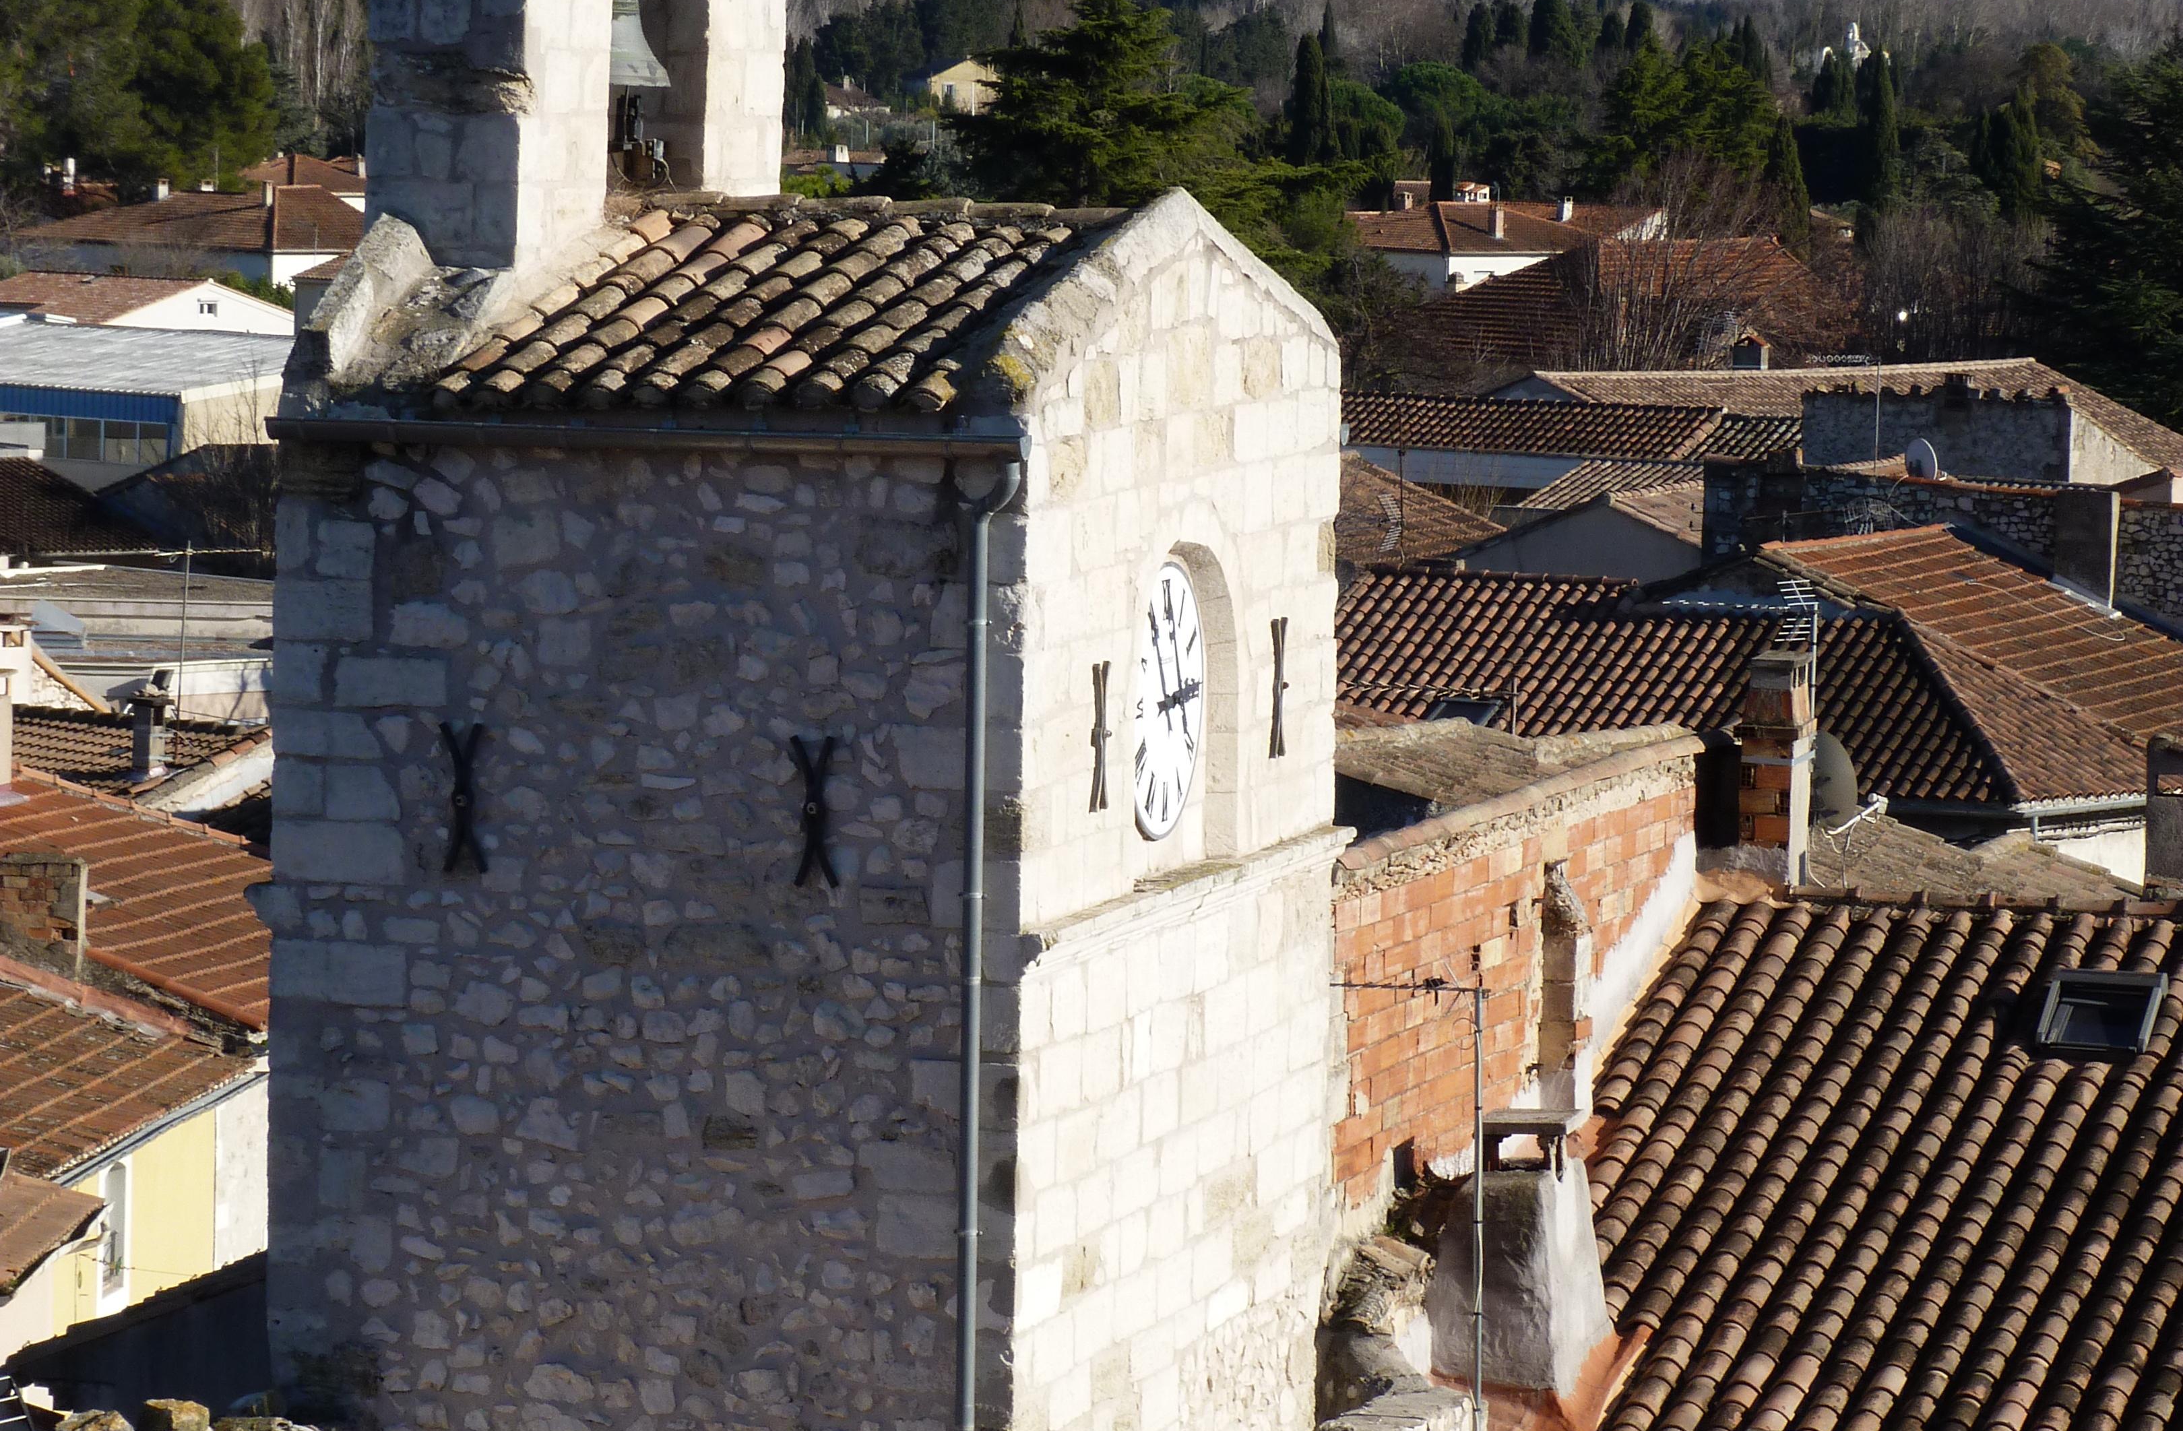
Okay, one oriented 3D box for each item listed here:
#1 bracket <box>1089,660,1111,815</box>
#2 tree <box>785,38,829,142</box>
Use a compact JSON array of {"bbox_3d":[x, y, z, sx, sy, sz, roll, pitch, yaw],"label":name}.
[{"bbox_3d":[0.031,0.079,35.600,0.060,0.590,0.210,2,5,17],"label":"bracket"},{"bbox_3d":[-23.570,-51.949,760.000,3.600,8.800,3.600,1,5,0],"label":"tree"}]

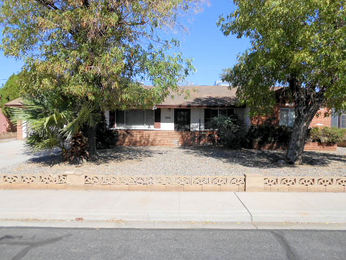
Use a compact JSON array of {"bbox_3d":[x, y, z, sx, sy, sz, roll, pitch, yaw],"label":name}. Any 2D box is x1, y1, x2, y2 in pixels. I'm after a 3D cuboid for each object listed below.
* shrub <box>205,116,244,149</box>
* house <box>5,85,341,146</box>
[{"bbox_3d":[2.680,0.110,13.100,1.850,1.680,1.700,0,3,0],"label":"shrub"},{"bbox_3d":[-0.900,-1.200,18.000,19.000,3.800,9.800,0,3,0],"label":"house"}]

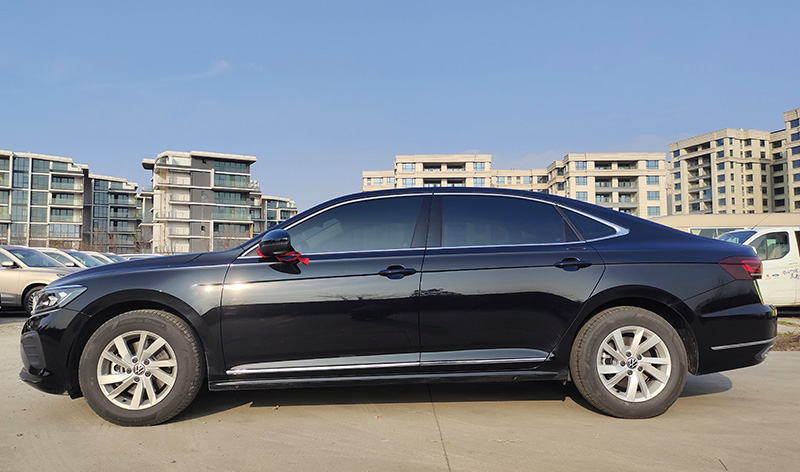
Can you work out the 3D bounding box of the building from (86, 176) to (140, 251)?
[{"bbox_3d":[-69.095,-1.784,137.684,11.500,23.000,12.000,1,-4,-22],"label":"building"}]

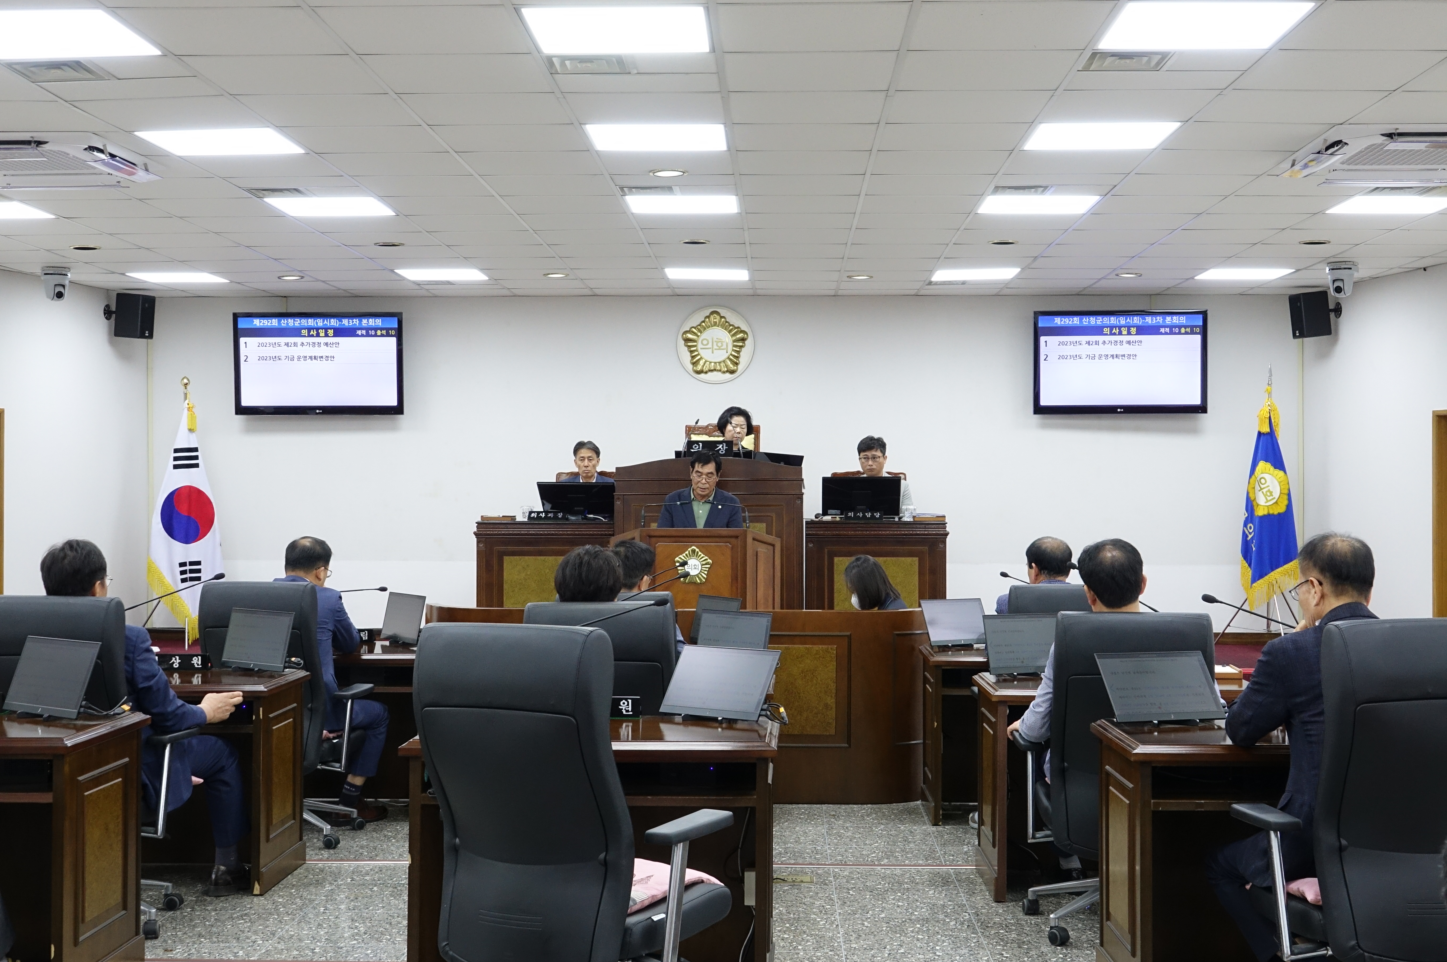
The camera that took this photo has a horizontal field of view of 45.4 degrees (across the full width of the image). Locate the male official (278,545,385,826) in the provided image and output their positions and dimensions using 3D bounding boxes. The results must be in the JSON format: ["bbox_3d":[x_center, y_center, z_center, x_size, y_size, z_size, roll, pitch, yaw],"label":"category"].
[{"bbox_3d":[-1.710,0.880,7.370,0.550,1.280,0.880,0,0,22],"label":"male official"}]

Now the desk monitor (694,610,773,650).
[{"bbox_3d":[0.046,0.611,6.607,0.350,0.238,0.080,0,-8,40],"label":"desk monitor"}]

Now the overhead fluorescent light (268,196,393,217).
[{"bbox_3d":[-2.075,-1.470,9.166,0.600,0.050,0.600,0,0,2],"label":"overhead fluorescent light"}]

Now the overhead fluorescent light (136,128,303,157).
[{"bbox_3d":[-2.147,-1.463,7.391,0.600,0.060,0.590,0,0,2],"label":"overhead fluorescent light"}]

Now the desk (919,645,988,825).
[{"bbox_3d":[1.420,1.145,7.840,1.000,0.735,0.560,0,0,1],"label":"desk"}]

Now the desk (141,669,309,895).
[{"bbox_3d":[-2.070,1.090,6.360,1.000,0.730,0.550,0,0,4],"label":"desk"}]

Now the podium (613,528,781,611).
[{"bbox_3d":[-0.147,0.884,9.160,0.910,1.240,0.500,0,0,2],"label":"podium"}]

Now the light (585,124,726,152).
[{"bbox_3d":[-0.276,-1.467,7.300,0.600,0.050,0.600,0,0,2],"label":"light"}]

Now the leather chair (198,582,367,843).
[{"bbox_3d":[-1.855,0.945,7.320,0.660,1.100,0.680,0,0,8],"label":"leather chair"}]

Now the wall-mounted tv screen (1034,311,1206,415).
[{"bbox_3d":[3.031,-0.907,13.200,1.310,0.785,0.080,0,0,2],"label":"wall-mounted tv screen"}]

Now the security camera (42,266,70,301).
[{"bbox_3d":[-4.522,-1.338,11.716,0.175,0.230,0.180,0,0,-35],"label":"security camera"}]

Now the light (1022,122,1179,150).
[{"bbox_3d":[1.575,-1.462,7.247,0.600,0.050,0.600,0,0,2],"label":"light"}]

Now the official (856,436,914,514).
[{"bbox_3d":[1.082,0.331,12.049,0.520,1.280,0.720,0,0,2],"label":"official"}]

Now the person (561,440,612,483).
[{"bbox_3d":[-0.944,0.366,12.049,0.520,1.280,0.720,0,0,2],"label":"person"}]

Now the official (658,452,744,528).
[{"bbox_3d":[-0.125,0.680,9.800,0.520,1.690,0.360,0,0,2],"label":"official"}]

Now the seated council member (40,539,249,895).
[{"bbox_3d":[-1.970,0.830,5.820,0.600,1.270,0.880,0,0,20],"label":"seated council member"}]

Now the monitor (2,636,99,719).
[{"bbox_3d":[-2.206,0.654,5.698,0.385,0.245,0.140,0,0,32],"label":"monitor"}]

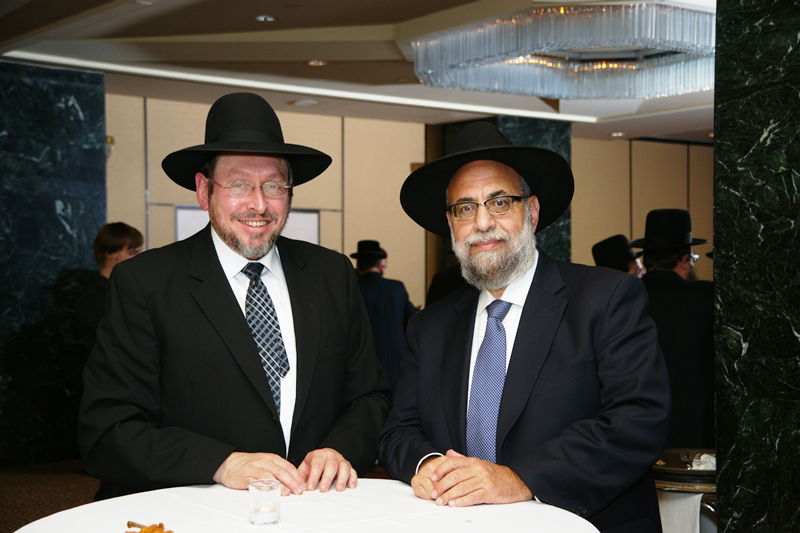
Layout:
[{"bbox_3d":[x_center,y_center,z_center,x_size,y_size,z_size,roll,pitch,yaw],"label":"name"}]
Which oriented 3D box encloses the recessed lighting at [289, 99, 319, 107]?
[{"bbox_3d":[-0.790,-1.342,10.000,0.230,0.050,0.230,0,0,0],"label":"recessed lighting"}]

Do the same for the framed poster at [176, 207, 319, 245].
[{"bbox_3d":[-1.280,-0.080,10.450,1.480,0.850,0.040,0,0,-37],"label":"framed poster"}]

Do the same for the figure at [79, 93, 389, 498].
[{"bbox_3d":[-0.320,0.590,2.420,0.620,1.820,0.500,0,0,-20],"label":"figure"}]

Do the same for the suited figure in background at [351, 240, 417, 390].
[{"bbox_3d":[-0.160,0.635,10.000,0.600,1.710,0.400,0,0,23],"label":"suited figure in background"}]

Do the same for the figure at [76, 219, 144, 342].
[{"bbox_3d":[-1.210,0.660,5.200,0.380,1.690,0.480,0,0,-35],"label":"figure"}]

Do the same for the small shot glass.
[{"bbox_3d":[-0.218,0.381,1.975,0.051,0.063,0.051,0,0,0],"label":"small shot glass"}]

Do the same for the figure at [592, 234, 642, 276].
[{"bbox_3d":[0.980,0.680,5.750,0.520,1.660,0.380,0,0,37],"label":"figure"}]

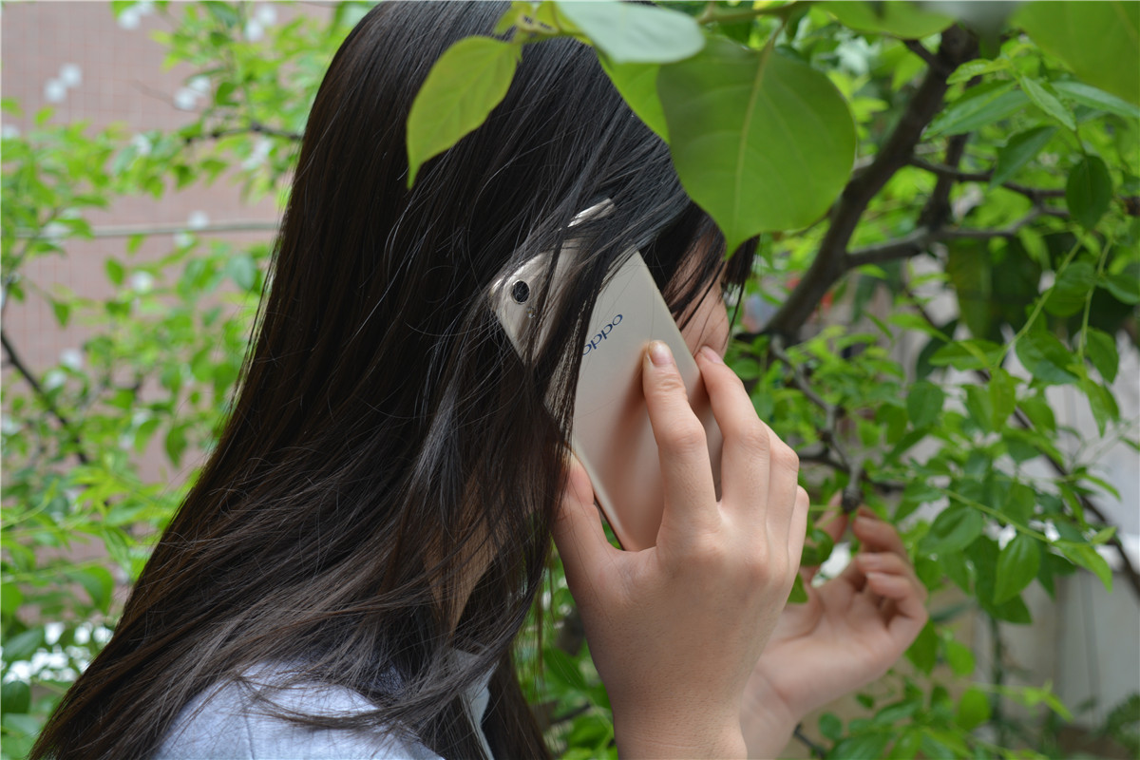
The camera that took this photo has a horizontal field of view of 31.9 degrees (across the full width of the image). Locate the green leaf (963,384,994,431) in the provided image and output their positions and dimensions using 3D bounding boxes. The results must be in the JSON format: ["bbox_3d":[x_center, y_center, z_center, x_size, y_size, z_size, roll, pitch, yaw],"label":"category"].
[{"bbox_3d":[0.242,0.017,1.180,0.015,0.030,0.014,-24,0,15],"label":"green leaf"}]

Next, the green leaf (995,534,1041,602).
[{"bbox_3d":[0.249,0.105,1.110,0.022,0.040,0.015,25,0,12],"label":"green leaf"}]

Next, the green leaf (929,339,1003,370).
[{"bbox_3d":[0.193,-0.012,0.970,0.036,0.016,0.014,-11,-35,0],"label":"green leaf"}]

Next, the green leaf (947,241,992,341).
[{"bbox_3d":[0.280,-0.063,1.400,0.029,0.068,0.014,-4,0,0],"label":"green leaf"}]

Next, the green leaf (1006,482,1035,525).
[{"bbox_3d":[0.219,0.060,0.970,0.014,0.023,0.010,-6,0,0],"label":"green leaf"}]

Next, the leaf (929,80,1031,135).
[{"bbox_3d":[0.196,-0.131,0.960,0.054,0.021,0.014,-28,-32,0],"label":"leaf"}]

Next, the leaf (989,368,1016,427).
[{"bbox_3d":[0.252,0.010,1.160,0.016,0.034,0.013,2,0,-11],"label":"leaf"}]

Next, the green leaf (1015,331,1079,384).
[{"bbox_3d":[0.226,-0.011,0.945,0.037,0.018,0.012,37,-16,0],"label":"green leaf"}]

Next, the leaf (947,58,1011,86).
[{"bbox_3d":[0.193,-0.145,0.940,0.031,0.010,0.012,-21,-33,0],"label":"leaf"}]

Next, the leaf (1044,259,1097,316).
[{"bbox_3d":[0.237,-0.044,0.945,0.019,0.031,0.010,28,0,7],"label":"leaf"}]

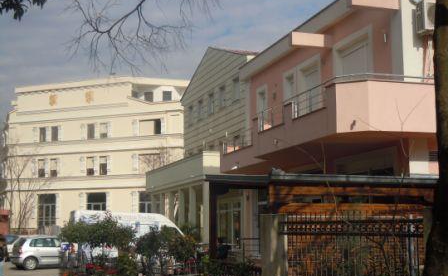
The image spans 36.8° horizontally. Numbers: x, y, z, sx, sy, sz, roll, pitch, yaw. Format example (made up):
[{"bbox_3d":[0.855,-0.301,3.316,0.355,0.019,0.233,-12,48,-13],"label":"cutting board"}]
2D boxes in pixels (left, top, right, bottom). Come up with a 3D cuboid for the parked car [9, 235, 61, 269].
[{"bbox_3d":[-7.685,5.198,30.790,3.900,1.460,1.650,4,-9,-32],"label":"parked car"}]

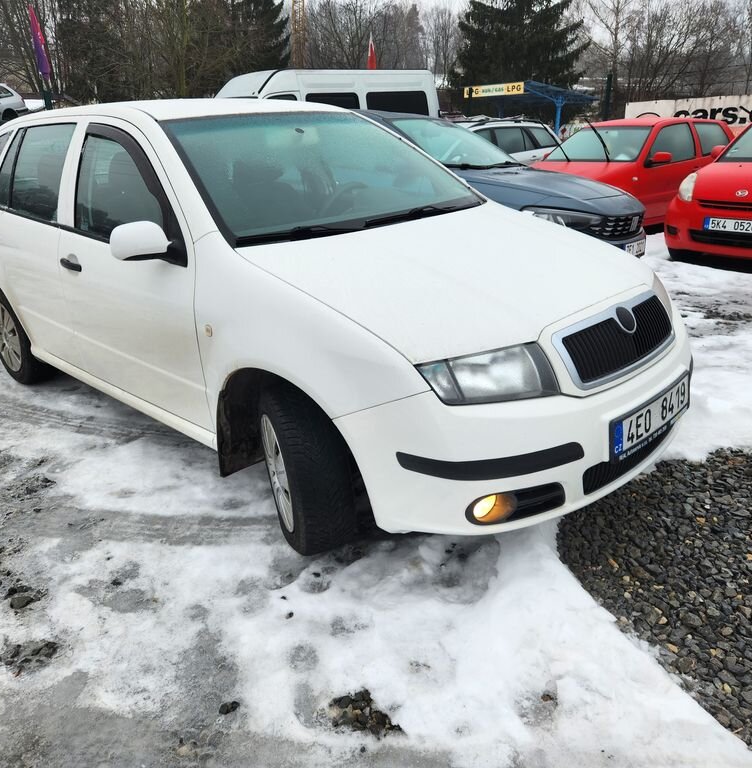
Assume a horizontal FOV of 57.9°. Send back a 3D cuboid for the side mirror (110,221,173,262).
[{"bbox_3d":[-0.756,-0.462,2.177,0.115,0.120,0.180,17,28,41],"label":"side mirror"}]

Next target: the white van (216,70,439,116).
[{"bbox_3d":[-1.500,-4.980,13.700,5.350,2.470,1.990,-13,23,-29],"label":"white van"}]

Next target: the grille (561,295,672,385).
[{"bbox_3d":[0.750,-0.134,2.027,0.105,0.140,0.575,17,28,41],"label":"grille"}]

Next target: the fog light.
[{"bbox_3d":[0.311,0.335,1.851,0.075,0.080,0.105,17,28,41],"label":"fog light"}]

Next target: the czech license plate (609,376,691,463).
[{"bbox_3d":[0.839,0.087,2.026,0.030,0.120,0.525,17,28,41],"label":"czech license plate"}]

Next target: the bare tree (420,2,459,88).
[{"bbox_3d":[5.037,-26.532,53.968,3.100,7.200,3.100,-1,20,0],"label":"bare tree"}]

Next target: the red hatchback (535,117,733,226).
[{"bbox_3d":[3.249,-2.771,9.073,3.710,1.430,1.670,-17,26,-33],"label":"red hatchback"}]

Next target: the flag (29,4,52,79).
[{"bbox_3d":[-8.545,-8.697,17.278,0.100,1.689,0.800,-5,20,-10],"label":"flag"}]

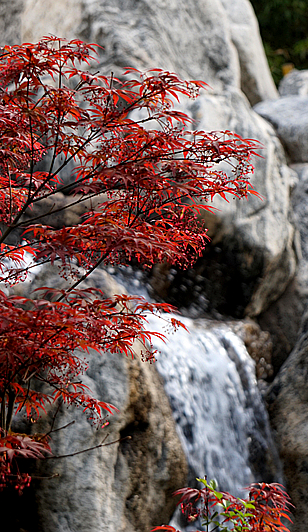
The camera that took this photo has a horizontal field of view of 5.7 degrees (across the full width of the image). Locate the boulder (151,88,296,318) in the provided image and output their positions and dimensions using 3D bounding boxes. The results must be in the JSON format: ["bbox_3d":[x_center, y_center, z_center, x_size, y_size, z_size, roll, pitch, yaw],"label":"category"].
[{"bbox_3d":[0.275,-0.251,12.400,0.590,0.900,0.580,0,2,0],"label":"boulder"}]

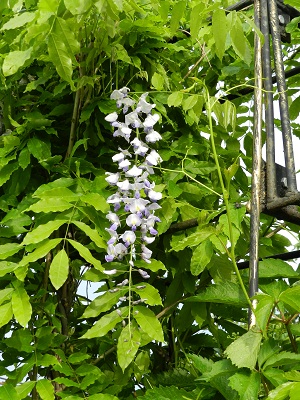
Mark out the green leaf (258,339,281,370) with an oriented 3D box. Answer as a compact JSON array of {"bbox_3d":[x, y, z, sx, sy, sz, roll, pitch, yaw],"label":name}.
[{"bbox_3d":[0.180,0.235,1.190,0.029,0.049,0.012,33,-12,-5],"label":"green leaf"}]

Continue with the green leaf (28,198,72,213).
[{"bbox_3d":[-0.155,0.010,1.210,0.078,0.030,0.011,-7,-42,-15],"label":"green leaf"}]

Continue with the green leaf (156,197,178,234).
[{"bbox_3d":[0.030,0.026,1.330,0.036,0.071,0.011,21,-9,23],"label":"green leaf"}]

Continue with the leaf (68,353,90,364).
[{"bbox_3d":[-0.144,0.327,1.620,0.049,0.026,0.009,-10,-30,6],"label":"leaf"}]

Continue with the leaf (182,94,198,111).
[{"bbox_3d":[0.063,-0.151,1.220,0.021,0.035,0.006,40,-9,23],"label":"leaf"}]

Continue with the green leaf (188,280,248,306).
[{"bbox_3d":[0.111,0.153,1.290,0.110,0.045,0.014,-1,-41,-5],"label":"green leaf"}]

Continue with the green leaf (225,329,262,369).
[{"bbox_3d":[0.139,0.220,1.160,0.049,0.061,0.013,36,-9,0],"label":"green leaf"}]

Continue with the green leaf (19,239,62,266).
[{"bbox_3d":[-0.166,0.080,1.180,0.084,0.027,0.013,-33,-45,-14],"label":"green leaf"}]

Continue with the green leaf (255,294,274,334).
[{"bbox_3d":[0.171,0.171,1.170,0.033,0.059,0.013,8,-11,29],"label":"green leaf"}]

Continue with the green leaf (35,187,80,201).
[{"bbox_3d":[-0.147,-0.009,1.240,0.073,0.030,0.011,2,-43,-16],"label":"green leaf"}]

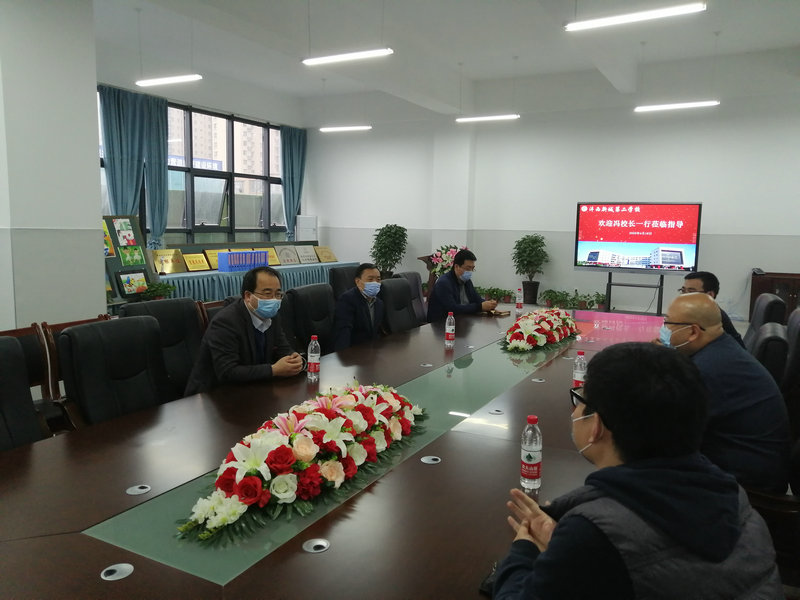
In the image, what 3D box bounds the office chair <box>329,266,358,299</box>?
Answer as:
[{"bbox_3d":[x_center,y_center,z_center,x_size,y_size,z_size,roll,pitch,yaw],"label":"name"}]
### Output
[{"bbox_3d":[-0.449,0.167,7.271,0.700,1.080,0.640,5,8,28],"label":"office chair"}]

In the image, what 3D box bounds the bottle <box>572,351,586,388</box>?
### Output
[{"bbox_3d":[0.870,0.365,3.022,0.064,0.232,0.064,4,8,28],"label":"bottle"}]

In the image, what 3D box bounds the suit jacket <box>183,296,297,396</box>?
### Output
[{"bbox_3d":[-0.827,0.331,3.242,0.500,0.680,0.580,6,8,36],"label":"suit jacket"}]

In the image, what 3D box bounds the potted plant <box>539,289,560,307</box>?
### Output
[{"bbox_3d":[2.897,-0.015,12.129,0.420,0.400,0.420,5,8,28],"label":"potted plant"}]

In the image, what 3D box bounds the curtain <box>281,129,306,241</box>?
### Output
[{"bbox_3d":[-2.524,-2.731,14.889,0.200,2.750,0.950,4,8,28],"label":"curtain"}]

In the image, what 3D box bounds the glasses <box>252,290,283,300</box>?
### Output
[{"bbox_3d":[-0.674,-0.024,3.093,0.142,0.045,0.142,6,9,37],"label":"glasses"}]

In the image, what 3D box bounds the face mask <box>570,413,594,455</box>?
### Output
[{"bbox_3d":[0.397,0.280,1.300,0.135,0.110,0.085,-4,-4,-38],"label":"face mask"}]

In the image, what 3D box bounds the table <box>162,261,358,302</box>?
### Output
[{"bbox_3d":[-2.562,-0.211,11.511,0.880,0.750,5.200,5,8,28],"label":"table"}]

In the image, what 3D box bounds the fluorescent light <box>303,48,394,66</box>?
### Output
[{"bbox_3d":[-0.588,-2.785,7.138,1.220,0.070,0.110,4,8,28],"label":"fluorescent light"}]

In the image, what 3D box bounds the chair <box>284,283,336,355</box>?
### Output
[{"bbox_3d":[-0.429,0.468,4.526,0.680,1.100,0.620,5,8,28],"label":"chair"}]

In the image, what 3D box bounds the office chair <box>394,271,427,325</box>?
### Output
[{"bbox_3d":[0.258,0.321,5.886,0.680,1.100,0.620,5,8,28],"label":"office chair"}]

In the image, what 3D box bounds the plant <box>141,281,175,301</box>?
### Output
[{"bbox_3d":[-3.122,-0.097,8.100,0.440,0.360,0.440,5,8,28],"label":"plant"}]

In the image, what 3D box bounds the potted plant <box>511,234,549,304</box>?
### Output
[{"bbox_3d":[2.495,-0.537,12.118,0.720,1.425,0.720,5,8,28],"label":"potted plant"}]

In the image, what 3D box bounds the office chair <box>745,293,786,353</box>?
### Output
[{"bbox_3d":[2.498,0.510,4.702,0.660,1.100,0.620,3,7,20],"label":"office chair"}]

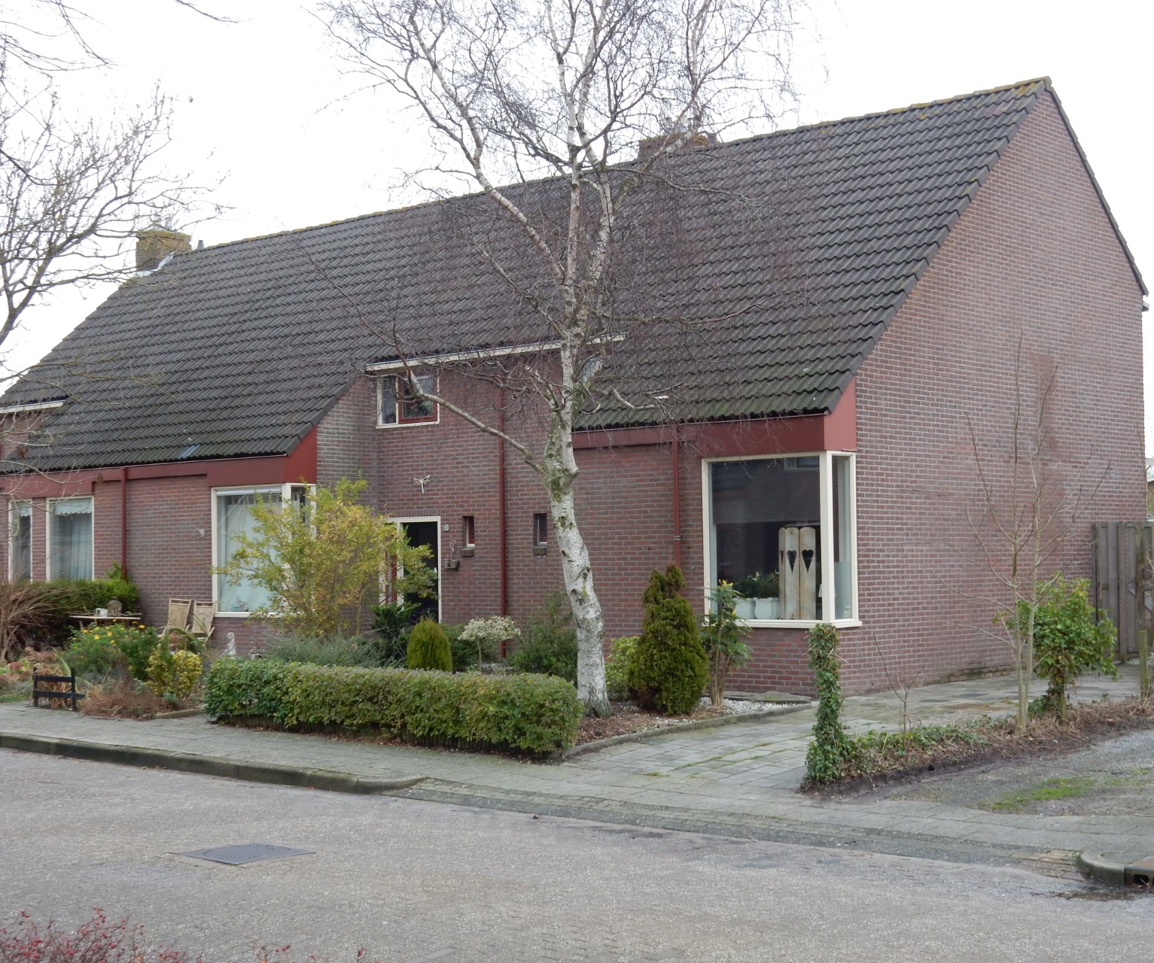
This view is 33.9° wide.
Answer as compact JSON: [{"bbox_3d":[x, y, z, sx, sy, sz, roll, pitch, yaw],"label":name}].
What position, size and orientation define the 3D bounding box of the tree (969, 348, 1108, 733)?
[{"bbox_3d":[3.978,0.500,16.525,1.200,3.329,1.200,-1,-3,13],"label":"tree"}]

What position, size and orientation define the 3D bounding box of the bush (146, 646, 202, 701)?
[{"bbox_3d":[-4.695,2.226,22.064,0.650,0.600,0.600,0,-3,-12],"label":"bush"}]

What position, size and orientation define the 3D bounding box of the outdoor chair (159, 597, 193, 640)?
[{"bbox_3d":[-6.198,2.321,28.764,0.580,1.045,0.680,-3,-3,42],"label":"outdoor chair"}]

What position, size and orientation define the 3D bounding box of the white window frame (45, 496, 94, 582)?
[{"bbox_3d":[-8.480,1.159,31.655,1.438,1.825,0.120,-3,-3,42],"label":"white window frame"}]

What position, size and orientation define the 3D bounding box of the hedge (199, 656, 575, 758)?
[{"bbox_3d":[-1.803,1.977,17.109,0.650,0.600,5.200,1,-3,-40],"label":"hedge"}]

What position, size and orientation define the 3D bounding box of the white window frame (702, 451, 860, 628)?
[{"bbox_3d":[2.371,0.688,22.198,1.818,2.009,0.627,-3,-3,42],"label":"white window frame"}]

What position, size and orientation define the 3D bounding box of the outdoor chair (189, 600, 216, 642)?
[{"bbox_3d":[-5.732,2.311,28.341,0.580,1.016,0.680,-3,-3,42],"label":"outdoor chair"}]

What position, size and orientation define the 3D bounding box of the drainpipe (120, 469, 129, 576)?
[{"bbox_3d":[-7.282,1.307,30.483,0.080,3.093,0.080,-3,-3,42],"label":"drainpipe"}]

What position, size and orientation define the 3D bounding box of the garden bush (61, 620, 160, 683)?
[{"bbox_3d":[-6.087,2.257,24.770,1.220,0.795,1.100,0,-3,-14],"label":"garden bush"}]

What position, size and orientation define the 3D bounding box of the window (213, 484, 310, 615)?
[{"bbox_3d":[-4.745,1.051,28.609,1.764,1.999,0.580,-3,-3,42],"label":"window"}]

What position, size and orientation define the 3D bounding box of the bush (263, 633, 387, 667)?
[{"bbox_3d":[-3.125,2.222,23.468,1.500,0.671,1.000,0,-3,-8],"label":"bush"}]

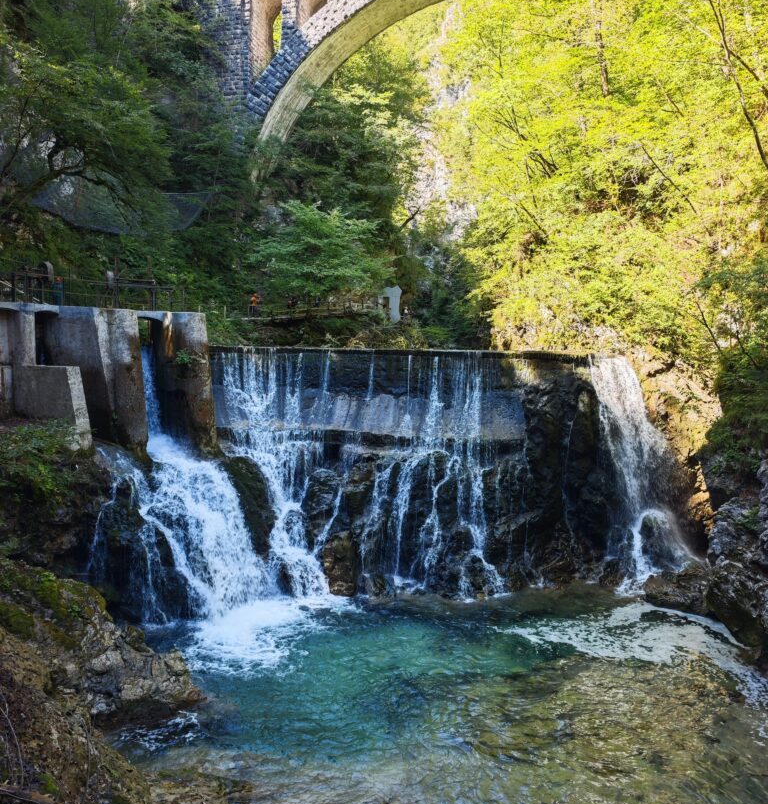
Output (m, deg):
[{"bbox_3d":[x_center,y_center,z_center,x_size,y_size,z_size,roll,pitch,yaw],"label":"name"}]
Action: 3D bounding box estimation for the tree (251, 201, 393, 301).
[{"bbox_3d":[-4.480,-10.620,48.000,9.700,7.100,8.000,0,-1,0],"label":"tree"}]

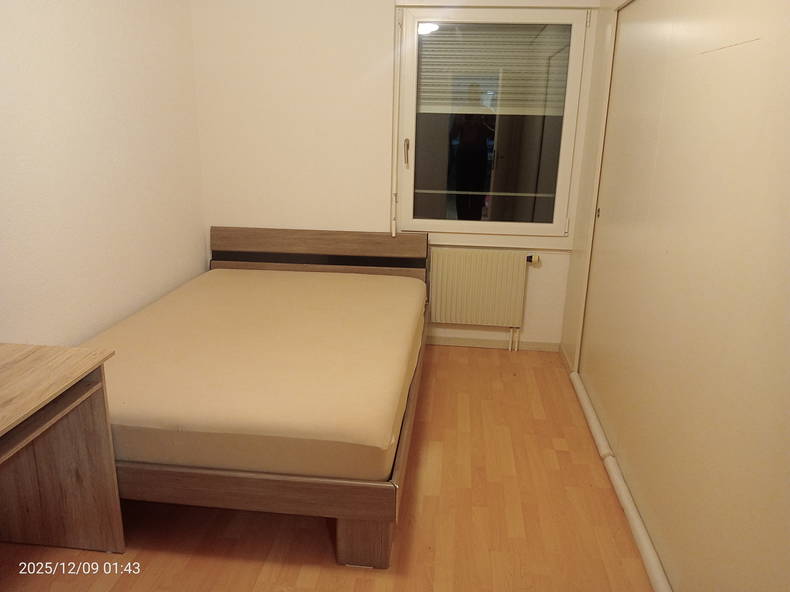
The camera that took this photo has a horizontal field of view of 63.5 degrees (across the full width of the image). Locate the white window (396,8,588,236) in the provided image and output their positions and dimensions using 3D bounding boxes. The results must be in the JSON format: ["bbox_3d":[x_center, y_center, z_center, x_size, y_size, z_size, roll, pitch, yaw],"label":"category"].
[{"bbox_3d":[0.552,-1.016,3.837,1.070,1.298,0.079,3,16,5],"label":"white window"}]

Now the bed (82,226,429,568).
[{"bbox_3d":[-0.593,0.233,3.133,1.428,0.756,2.123,3,16,5],"label":"bed"}]

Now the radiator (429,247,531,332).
[{"bbox_3d":[0.522,-0.058,4.046,0.592,0.484,0.084,3,16,5],"label":"radiator"}]

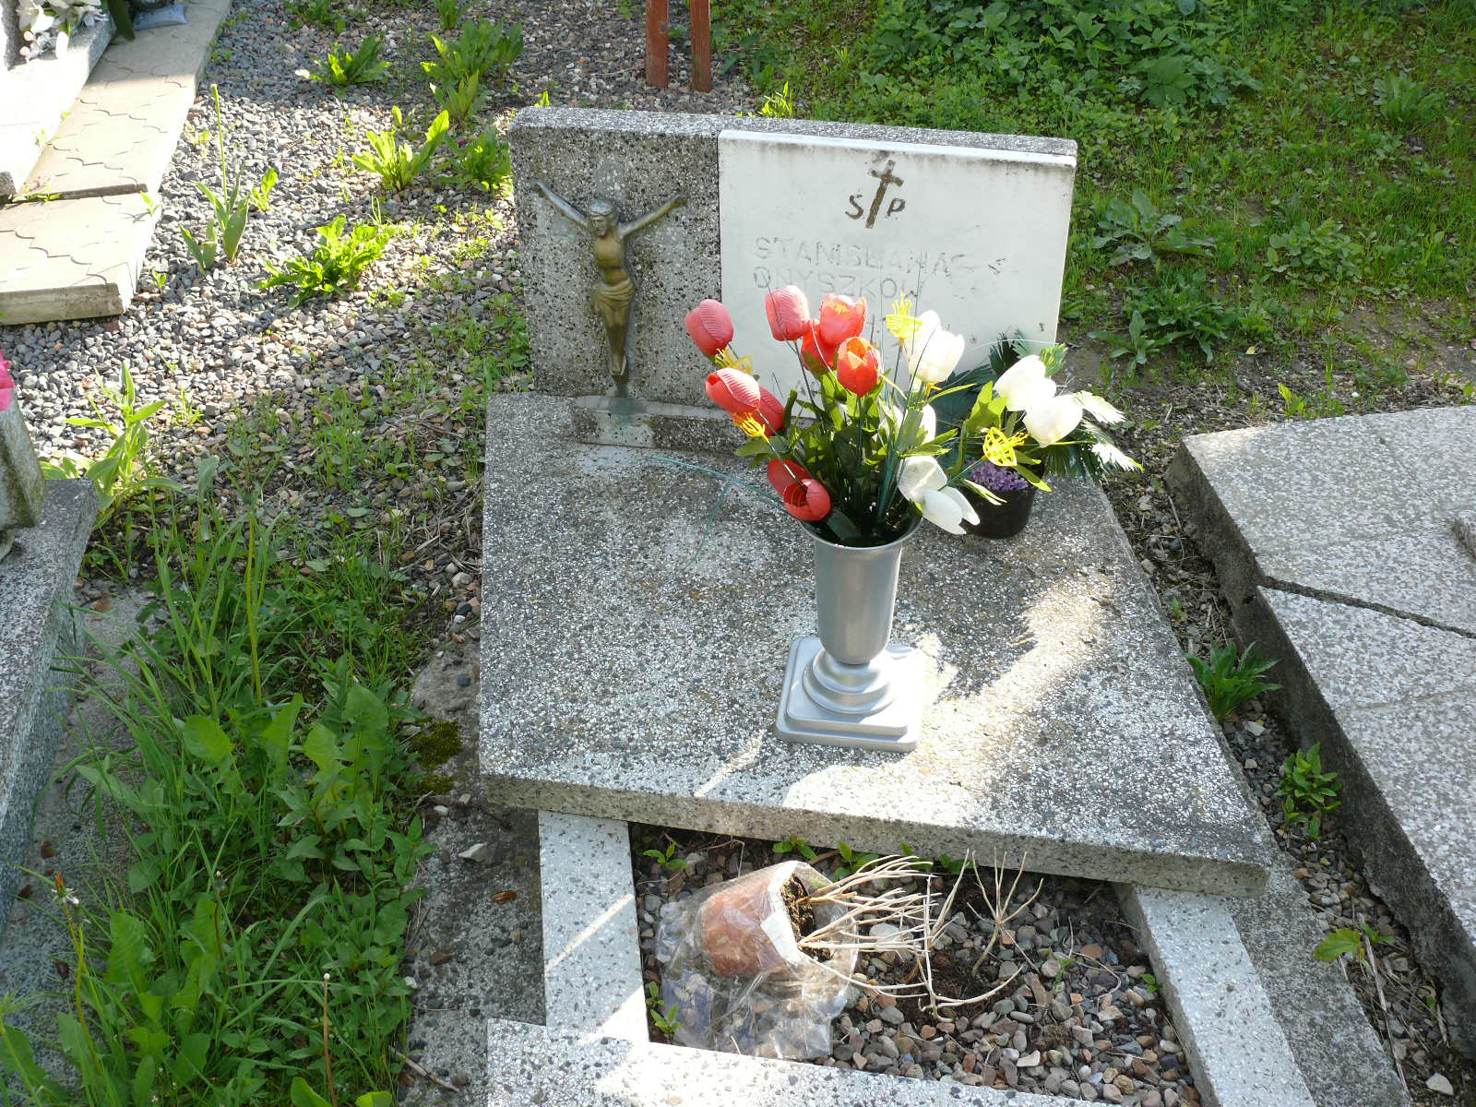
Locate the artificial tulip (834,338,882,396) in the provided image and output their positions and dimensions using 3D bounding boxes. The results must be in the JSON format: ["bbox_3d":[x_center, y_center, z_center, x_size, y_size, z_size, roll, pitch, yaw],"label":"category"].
[{"bbox_3d":[0.117,-0.181,1.443,0.047,0.062,0.047,-1,40,0],"label":"artificial tulip"}]

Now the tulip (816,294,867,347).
[{"bbox_3d":[0.109,-0.244,1.565,0.052,0.059,0.052,-3,30,2],"label":"tulip"}]

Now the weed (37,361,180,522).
[{"bbox_3d":[-0.973,-0.153,2.268,0.200,0.240,0.170,-1,40,0],"label":"weed"}]

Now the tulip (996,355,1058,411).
[{"bbox_3d":[0.282,-0.166,1.461,0.052,0.066,0.052,24,35,-19],"label":"tulip"}]

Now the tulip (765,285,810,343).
[{"bbox_3d":[0.053,-0.252,1.570,0.049,0.062,0.049,-10,23,6],"label":"tulip"}]

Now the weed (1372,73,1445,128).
[{"bbox_3d":[1.764,-1.190,3.925,0.188,0.128,0.160,0,32,0],"label":"weed"}]

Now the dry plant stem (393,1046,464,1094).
[{"bbox_3d":[-0.330,0.541,1.573,0.096,0.012,0.012,22,44,24],"label":"dry plant stem"}]

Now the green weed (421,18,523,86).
[{"bbox_3d":[-0.652,-1.249,3.661,0.240,0.140,0.190,-1,40,0],"label":"green weed"}]

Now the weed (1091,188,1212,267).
[{"bbox_3d":[0.896,-0.701,3.223,0.266,0.132,0.240,0,32,0],"label":"weed"}]

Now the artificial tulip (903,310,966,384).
[{"bbox_3d":[0.189,-0.198,1.433,0.060,0.076,0.056,5,39,-4],"label":"artificial tulip"}]

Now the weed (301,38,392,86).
[{"bbox_3d":[-1.110,-1.392,4.224,0.245,0.115,0.184,0,32,0],"label":"weed"}]

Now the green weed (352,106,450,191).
[{"bbox_3d":[-0.802,-0.964,3.553,0.233,0.183,0.175,0,32,0],"label":"green weed"}]

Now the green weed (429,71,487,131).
[{"bbox_3d":[-0.735,-1.185,3.908,0.145,0.139,0.123,0,32,0],"label":"green weed"}]

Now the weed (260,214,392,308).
[{"bbox_3d":[-0.844,-0.600,3.062,0.275,0.150,0.233,0,32,0],"label":"weed"}]

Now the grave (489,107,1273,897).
[{"bbox_3d":[0.101,-0.122,1.809,0.998,0.477,0.813,5,41,7],"label":"grave"}]

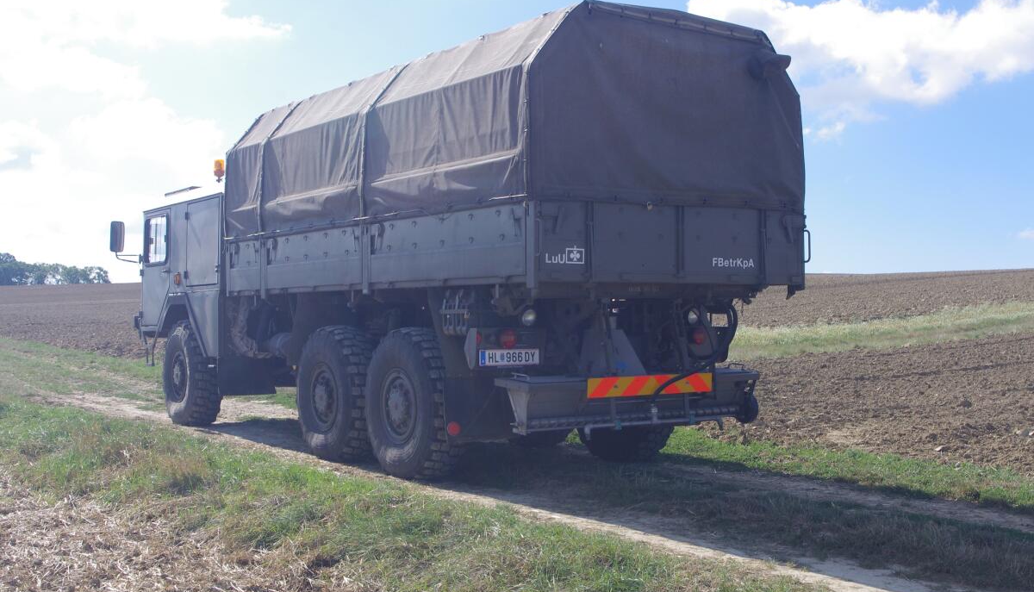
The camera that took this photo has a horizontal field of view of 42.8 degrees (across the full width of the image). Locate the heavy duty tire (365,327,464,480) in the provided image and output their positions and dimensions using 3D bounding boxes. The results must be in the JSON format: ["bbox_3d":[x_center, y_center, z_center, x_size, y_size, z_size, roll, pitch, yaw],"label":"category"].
[{"bbox_3d":[-0.827,0.859,10.623,0.340,1.220,1.220,0,-1,-33],"label":"heavy duty tire"}]

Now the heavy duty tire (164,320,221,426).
[{"bbox_3d":[-3.708,0.899,15.095,0.340,1.210,1.210,0,-1,-33],"label":"heavy duty tire"}]

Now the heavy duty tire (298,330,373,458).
[{"bbox_3d":[-1.591,0.876,11.808,0.340,1.220,1.220,0,-1,-33],"label":"heavy duty tire"}]

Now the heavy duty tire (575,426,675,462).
[{"bbox_3d":[0.963,0.857,11.776,0.340,1.220,1.220,0,-1,-33],"label":"heavy duty tire"}]

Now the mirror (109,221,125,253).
[{"bbox_3d":[-4.813,-0.712,15.884,0.190,0.375,0.090,0,-1,-41],"label":"mirror"}]

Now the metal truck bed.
[{"bbox_3d":[-0.394,-0.311,11.915,2.510,0.606,5.749,0,-1,-33],"label":"metal truck bed"}]

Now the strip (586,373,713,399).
[{"bbox_3d":[0.991,0.657,9.673,1.150,0.138,0.020,0,-1,-33],"label":"strip"}]

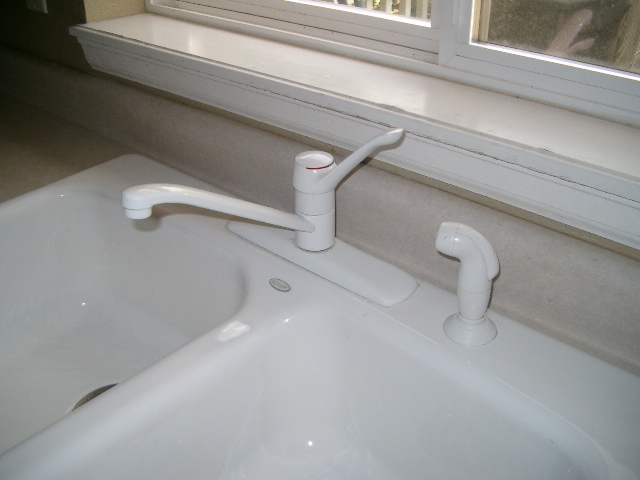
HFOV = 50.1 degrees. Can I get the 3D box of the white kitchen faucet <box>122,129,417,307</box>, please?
[{"bbox_3d":[-0.073,-0.024,0.655,0.254,0.172,0.265,24,38,35],"label":"white kitchen faucet"}]

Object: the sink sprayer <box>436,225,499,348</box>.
[{"bbox_3d":[0.133,0.035,0.608,0.065,0.114,0.050,11,32,19],"label":"sink sprayer"}]

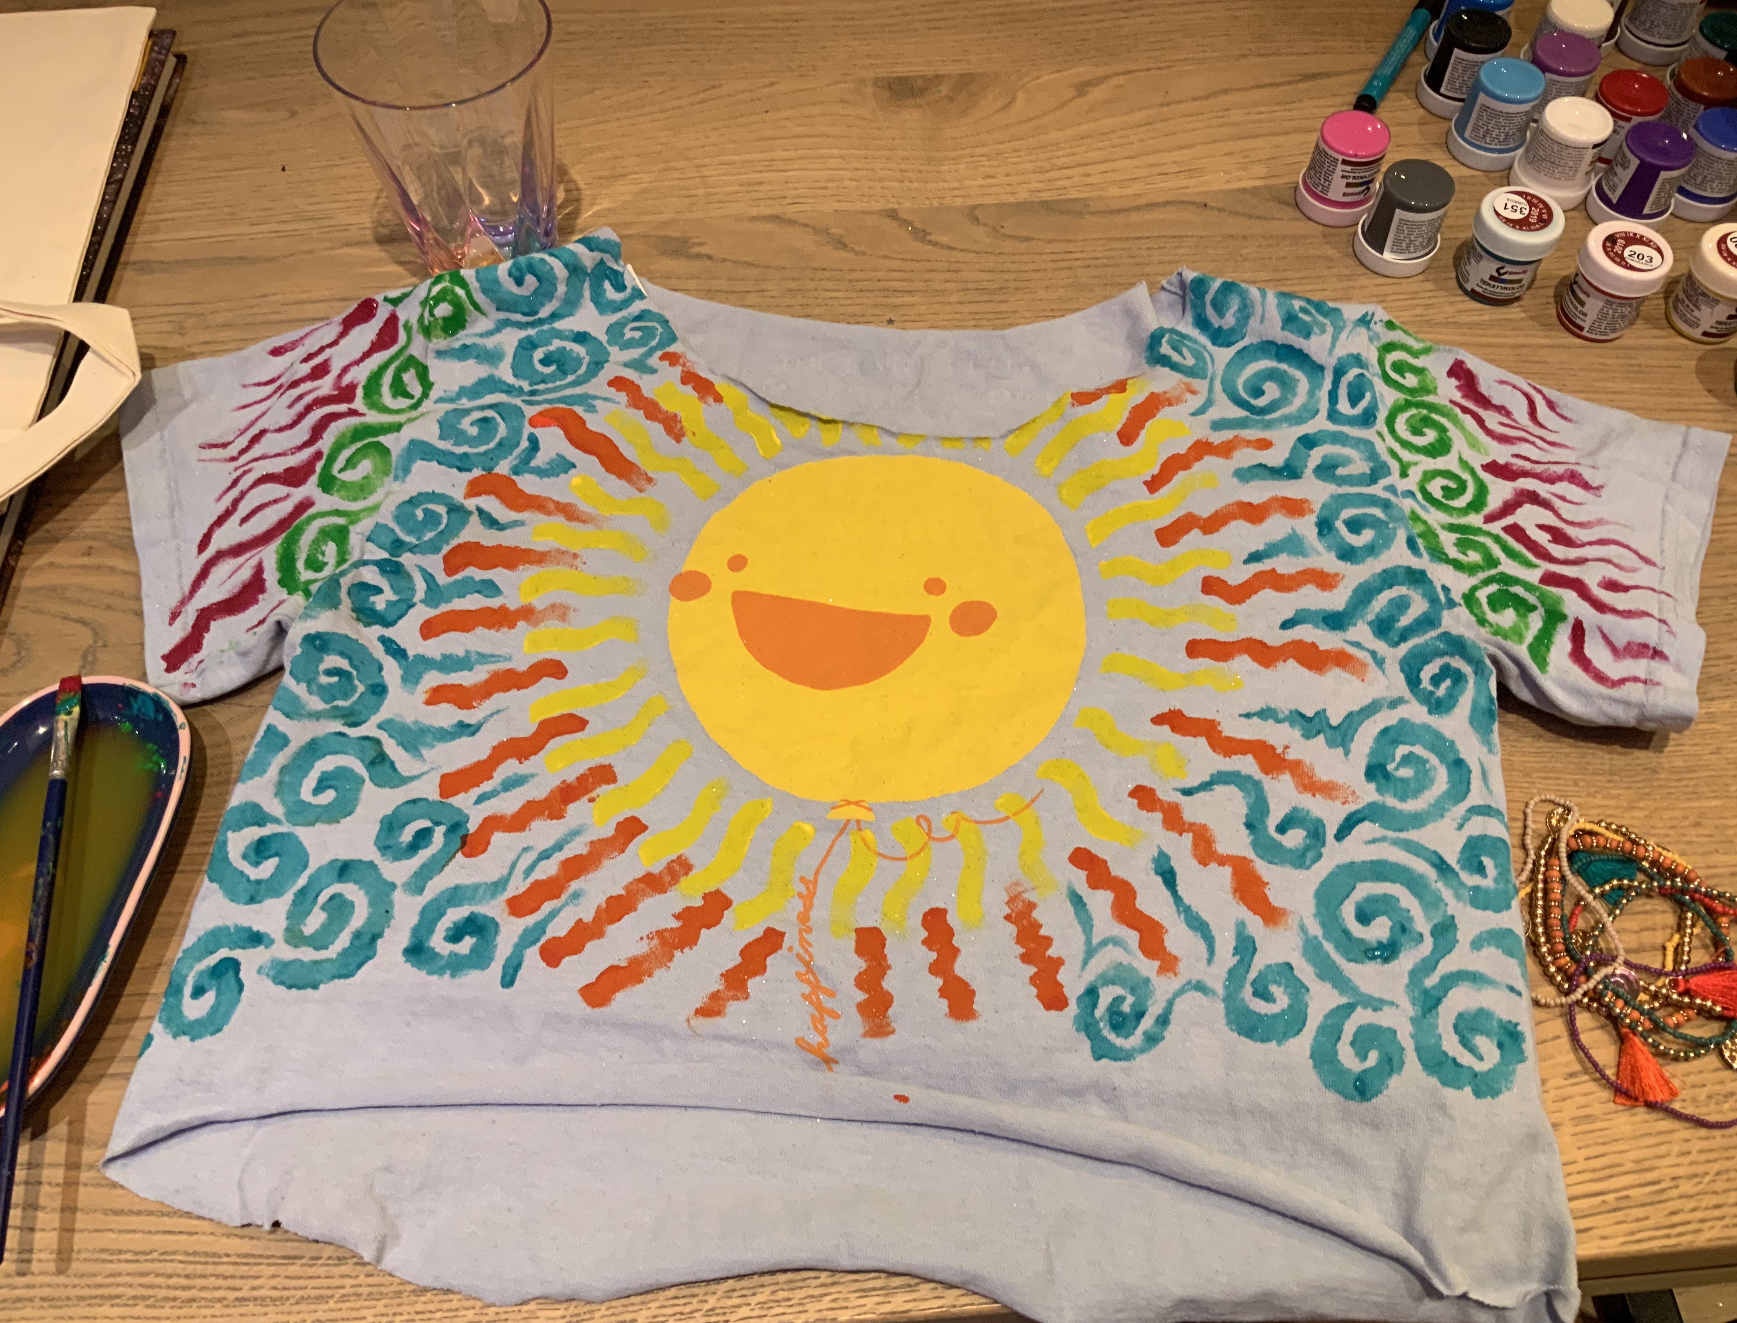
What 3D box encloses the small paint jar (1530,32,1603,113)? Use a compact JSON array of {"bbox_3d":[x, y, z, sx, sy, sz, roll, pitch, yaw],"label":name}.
[{"bbox_3d":[0.411,-0.345,0.889,0.045,0.047,0.045,1,59,1],"label":"small paint jar"}]

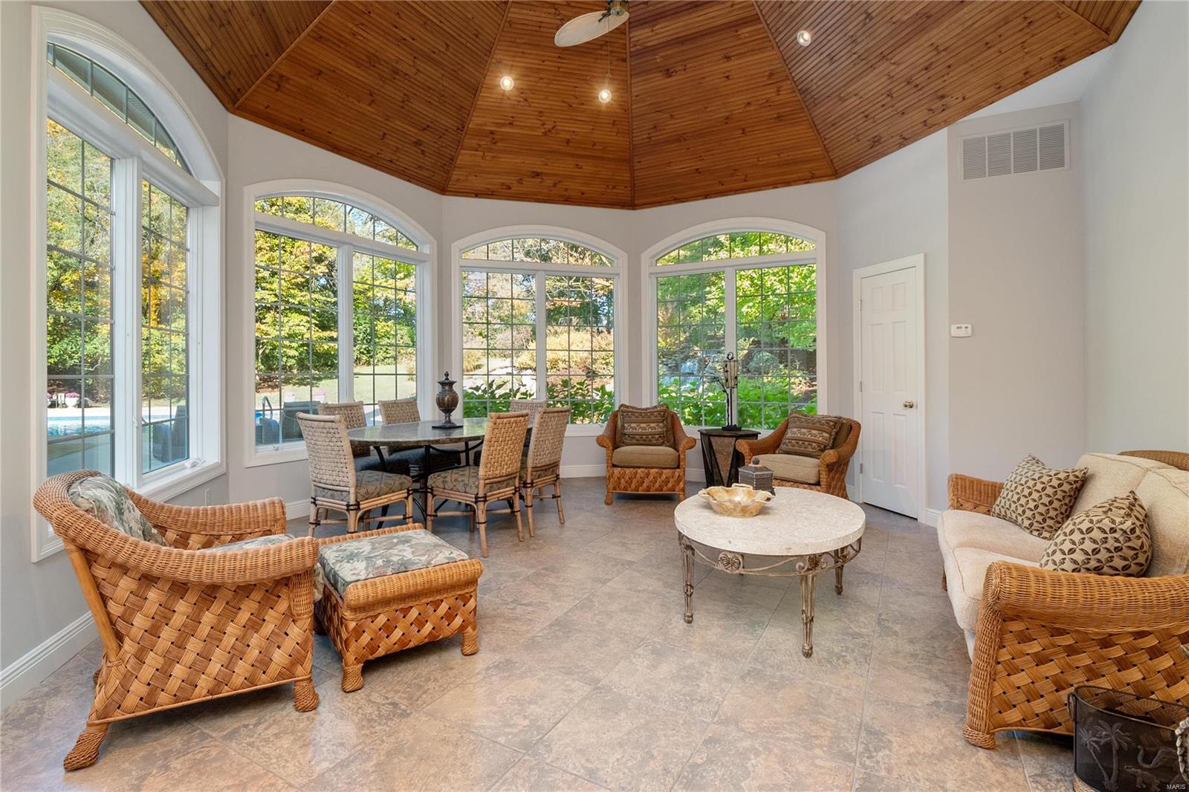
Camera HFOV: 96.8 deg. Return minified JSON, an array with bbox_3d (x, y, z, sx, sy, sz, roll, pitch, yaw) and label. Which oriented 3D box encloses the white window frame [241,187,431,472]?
[{"bbox_3d":[-2.180,-0.666,4.827,0.130,2.370,1.900,1,3,30],"label":"white window frame"}]

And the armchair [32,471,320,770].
[{"bbox_3d":[-1.536,0.697,1.979,0.890,0.820,0.880,-1,3,-30],"label":"armchair"}]

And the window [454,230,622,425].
[{"bbox_3d":[-0.580,-0.710,5.946,1.970,2.361,0.120,0,2,-13],"label":"window"}]

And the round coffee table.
[{"bbox_3d":[0.892,0.830,2.708,0.870,0.498,1.200,1,3,33],"label":"round coffee table"}]

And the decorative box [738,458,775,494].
[{"bbox_3d":[0.924,0.452,3.041,0.145,0.210,0.145,-1,3,-22],"label":"decorative box"}]

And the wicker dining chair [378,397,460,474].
[{"bbox_3d":[-1.576,0.516,4.769,0.598,0.934,0.450,2,3,32],"label":"wicker dining chair"}]

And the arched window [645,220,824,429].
[{"bbox_3d":[1.434,-0.707,5.677,1.946,2.300,0.120,1,3,28],"label":"arched window"}]

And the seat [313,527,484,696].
[{"bbox_3d":[-0.885,0.879,2.326,0.540,0.430,0.700,-1,3,-33],"label":"seat"}]

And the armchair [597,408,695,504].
[{"bbox_3d":[0.513,0.558,5.094,0.880,0.830,0.880,0,2,7],"label":"armchair"}]

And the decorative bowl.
[{"bbox_3d":[0.709,0.523,2.643,0.370,0.100,0.350,1,2,14],"label":"decorative bowl"}]

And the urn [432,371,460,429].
[{"bbox_3d":[-1.180,0.033,4.185,0.190,0.445,0.190,0,2,0],"label":"urn"}]

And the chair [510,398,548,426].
[{"bbox_3d":[-0.746,0.530,4.685,0.460,0.940,0.580,1,3,31],"label":"chair"}]

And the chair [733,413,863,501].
[{"bbox_3d":[1.774,0.589,4.392,0.880,0.830,0.880,-2,3,-36],"label":"chair"}]

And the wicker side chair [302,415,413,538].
[{"bbox_3d":[-1.575,0.567,3.506,0.450,0.934,0.598,1,3,23],"label":"wicker side chair"}]

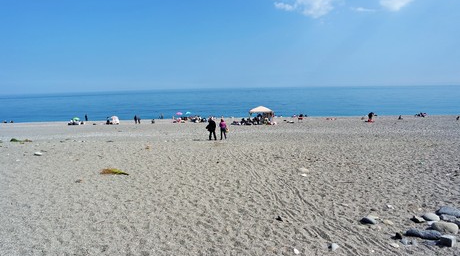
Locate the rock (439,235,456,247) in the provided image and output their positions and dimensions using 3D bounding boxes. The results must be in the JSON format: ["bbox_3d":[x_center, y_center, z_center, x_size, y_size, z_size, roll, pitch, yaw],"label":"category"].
[{"bbox_3d":[4.492,2.341,6.327,0.277,0.137,0.180,5,9,38],"label":"rock"}]

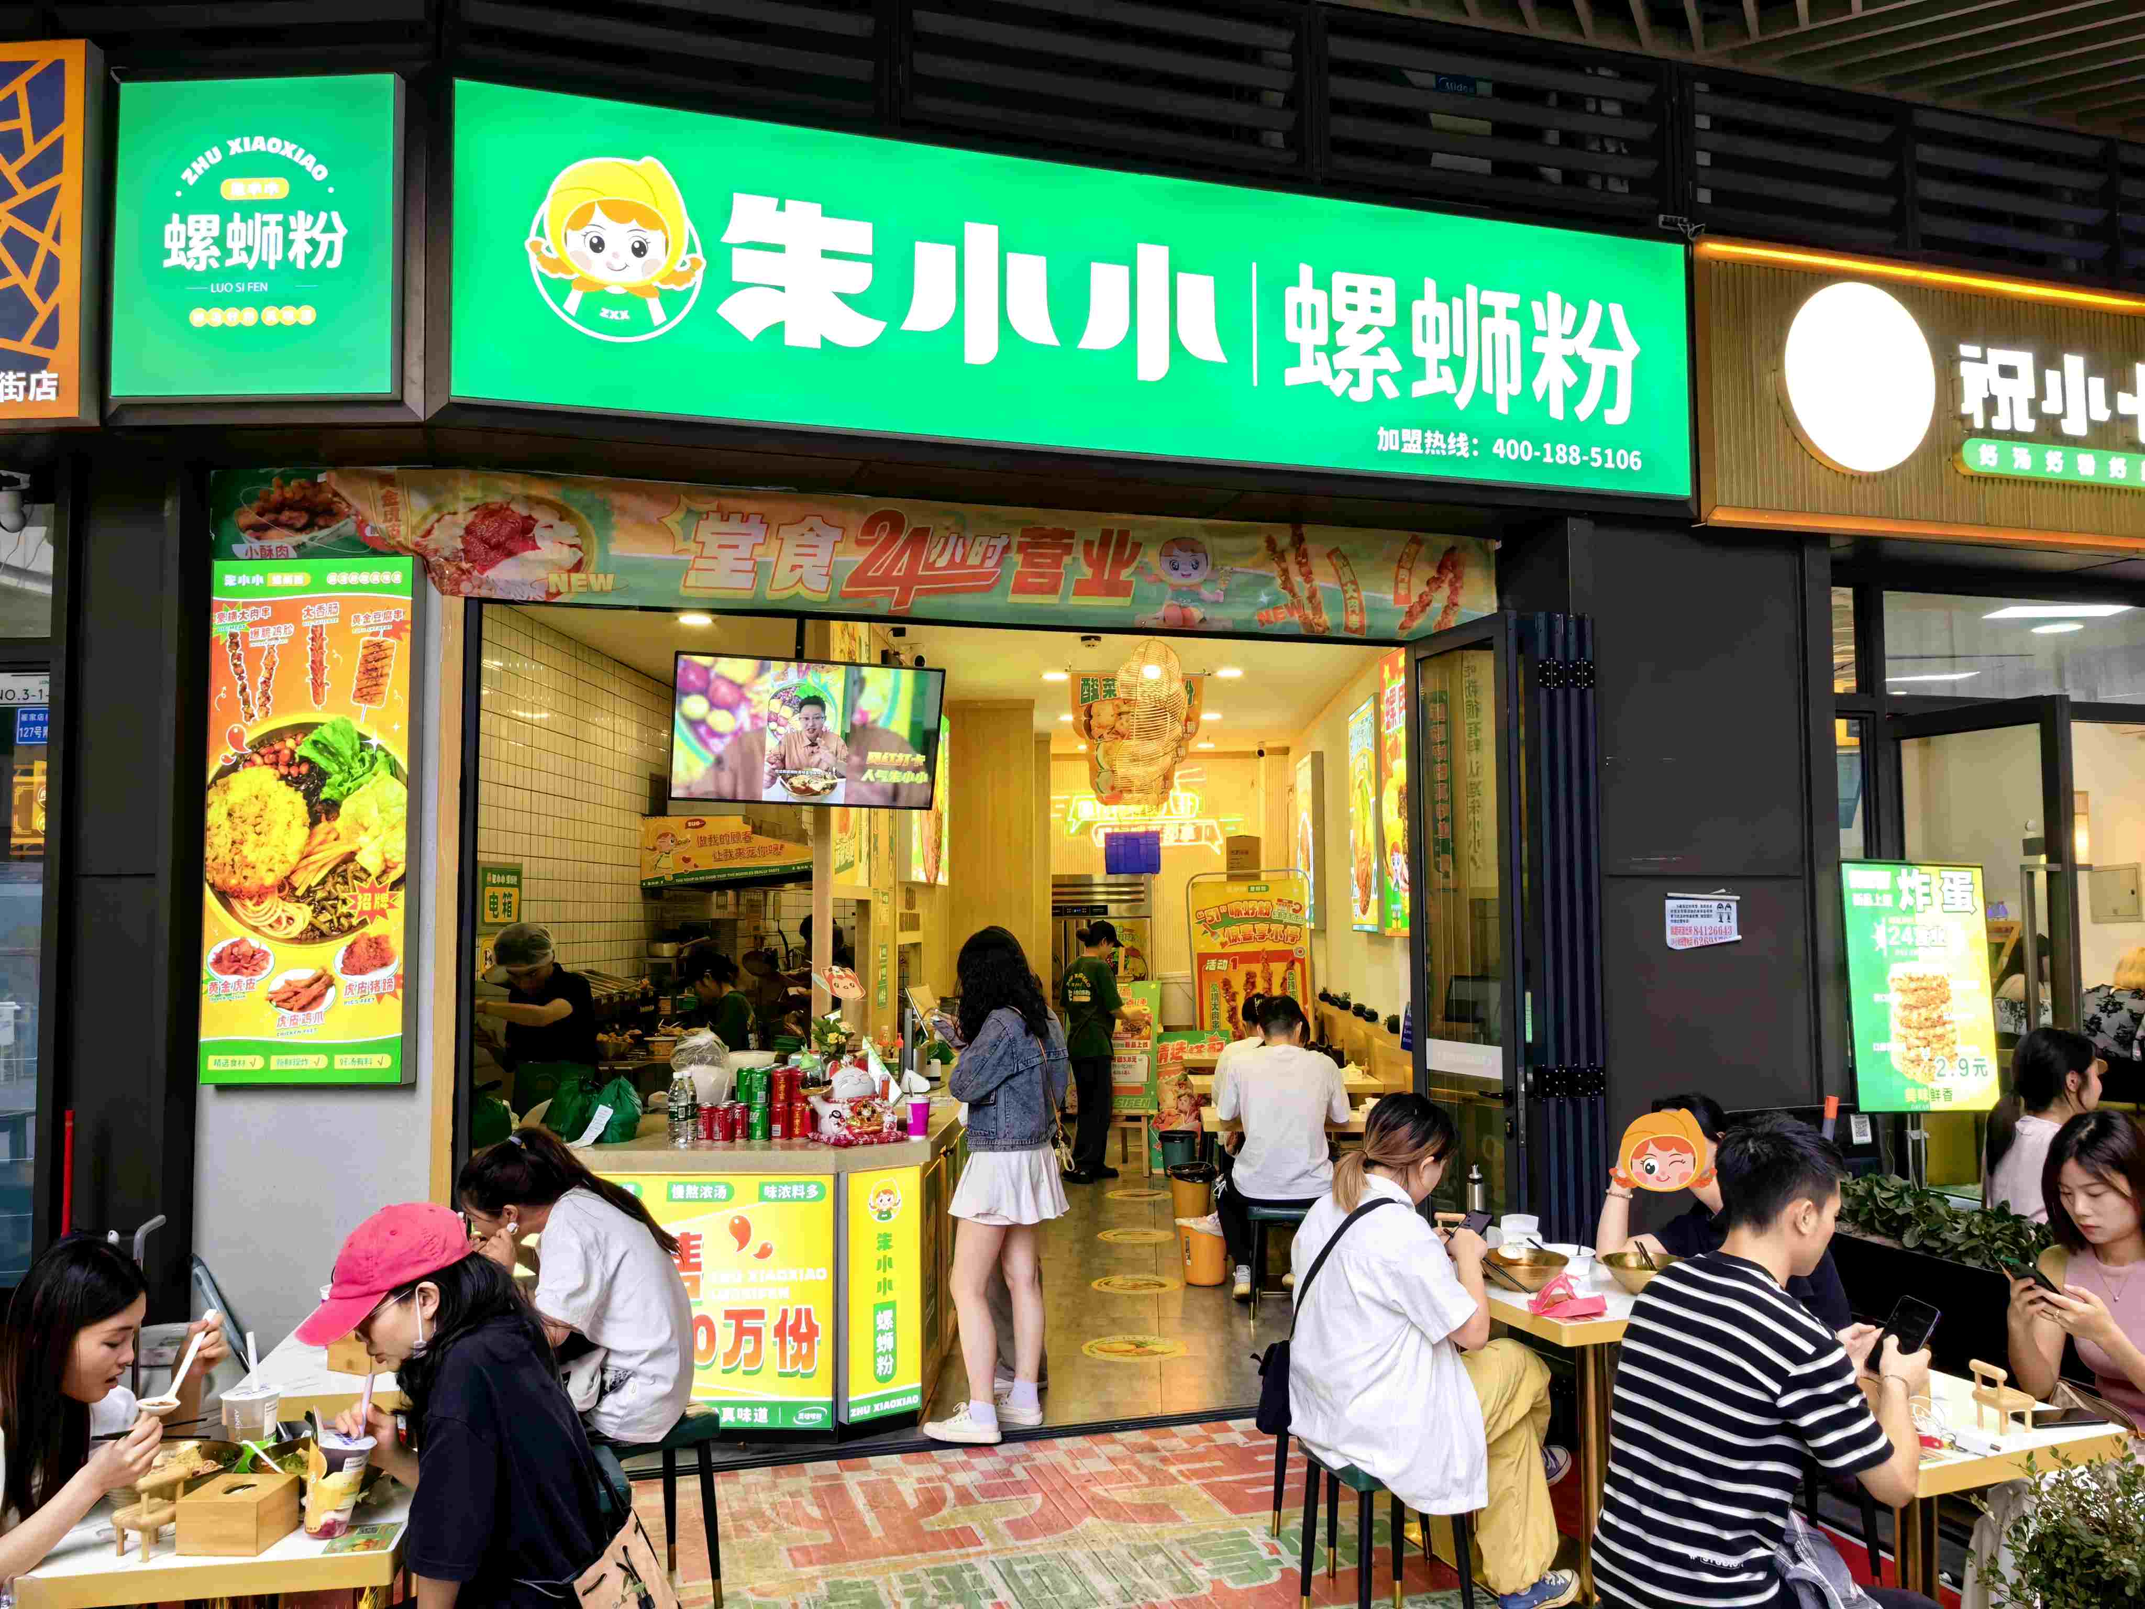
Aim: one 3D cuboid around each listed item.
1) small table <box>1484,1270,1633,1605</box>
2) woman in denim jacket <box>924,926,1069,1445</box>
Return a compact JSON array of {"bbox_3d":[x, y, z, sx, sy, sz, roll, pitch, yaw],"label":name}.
[{"bbox_3d":[1.199,1.574,4.290,0.520,0.740,1.000,1,-4,-17],"label":"small table"},{"bbox_3d":[-0.256,1.220,5.550,0.380,1.640,0.420,-3,-5,28],"label":"woman in denim jacket"}]

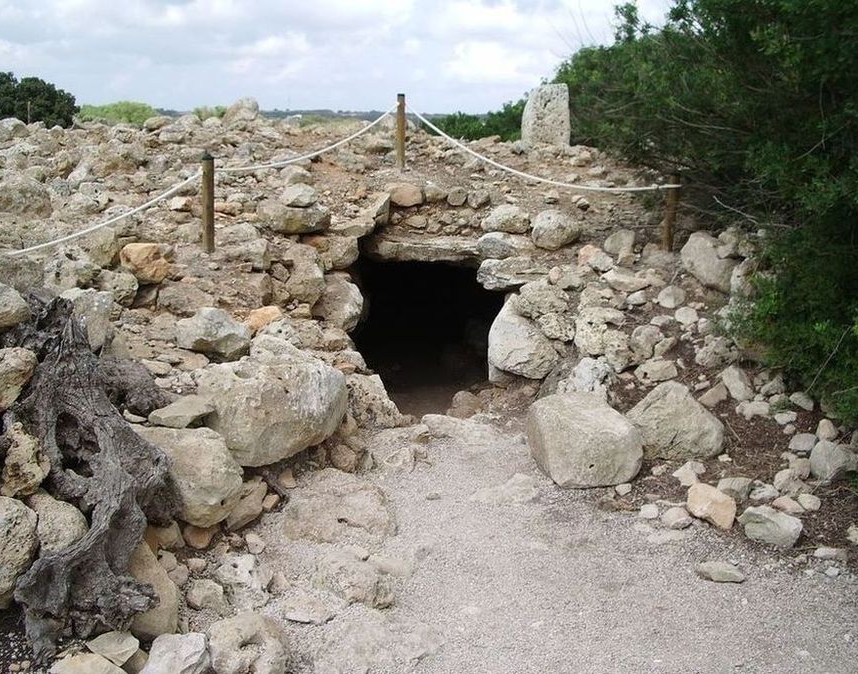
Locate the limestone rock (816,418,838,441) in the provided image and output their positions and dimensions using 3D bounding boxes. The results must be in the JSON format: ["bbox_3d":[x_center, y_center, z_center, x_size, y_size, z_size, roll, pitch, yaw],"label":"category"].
[{"bbox_3d":[1.967,0.458,4.500,0.108,0.100,0.090,0,14,0],"label":"limestone rock"}]

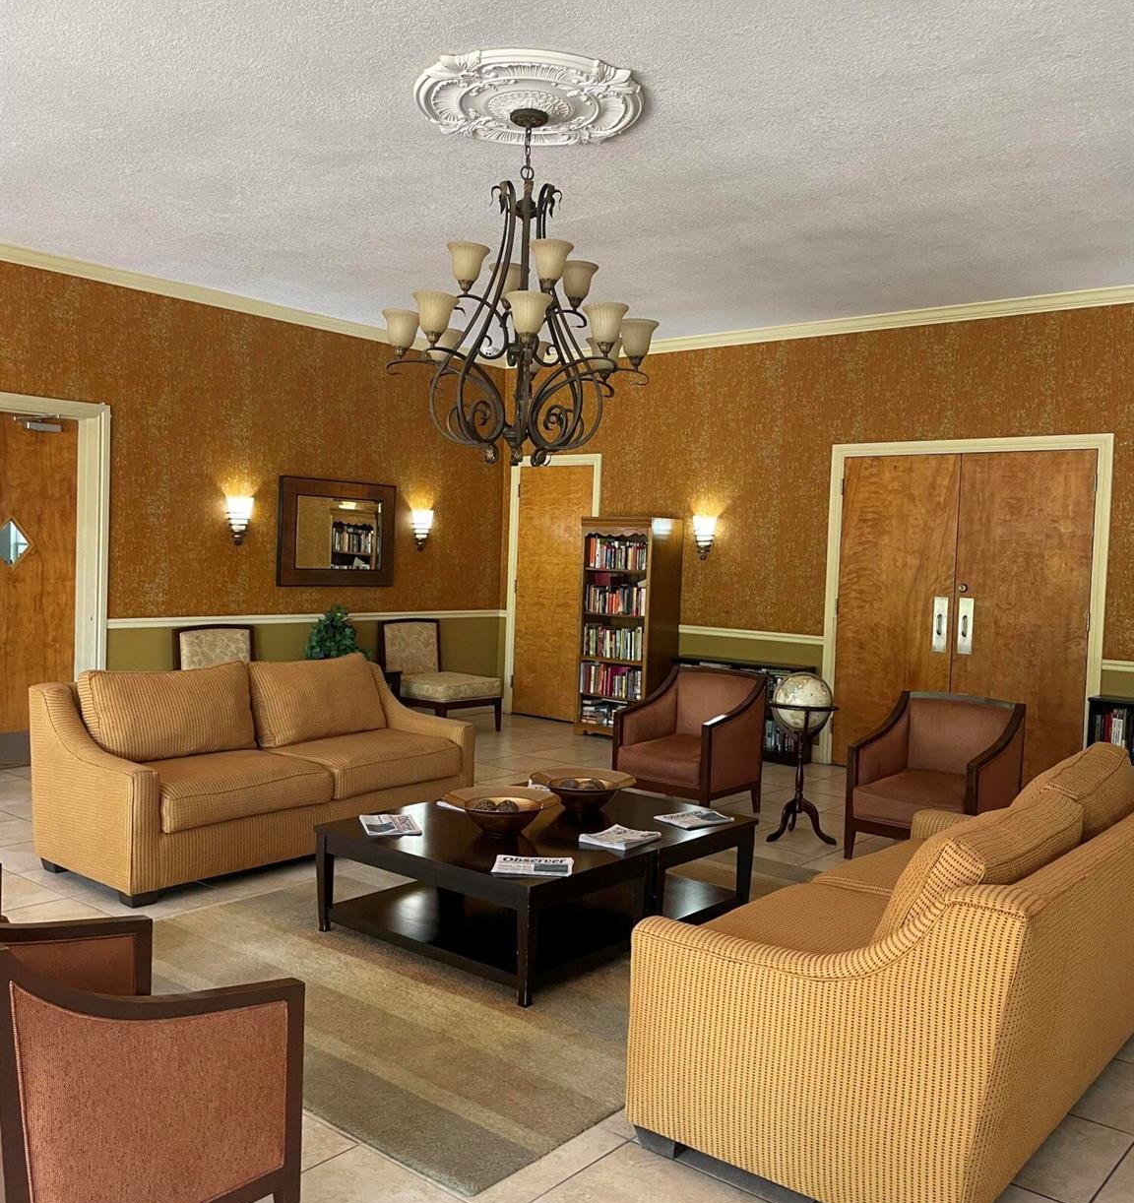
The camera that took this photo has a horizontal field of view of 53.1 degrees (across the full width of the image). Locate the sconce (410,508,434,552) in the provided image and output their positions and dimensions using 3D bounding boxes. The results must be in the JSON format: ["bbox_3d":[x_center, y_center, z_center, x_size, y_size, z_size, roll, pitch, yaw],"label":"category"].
[{"bbox_3d":[-1.235,-0.619,9.899,0.118,0.365,0.219,4,3,40],"label":"sconce"}]

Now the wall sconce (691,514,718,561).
[{"bbox_3d":[1.099,-0.525,9.325,0.219,0.365,0.118,4,3,40],"label":"wall sconce"}]

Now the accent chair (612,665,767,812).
[{"bbox_3d":[0.731,0.843,6.741,0.633,0.853,0.707,3,3,34],"label":"accent chair"}]

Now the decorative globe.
[{"bbox_3d":[1.297,0.553,6.233,0.338,0.338,0.338,3,3,34],"label":"decorative globe"}]

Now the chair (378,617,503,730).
[{"bbox_3d":[-1.034,0.604,9.287,0.784,0.897,0.675,4,3,40],"label":"chair"}]

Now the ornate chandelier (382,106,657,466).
[{"bbox_3d":[-0.171,-1.225,4.463,1.080,1.362,1.080,2,2,0],"label":"ornate chandelier"}]

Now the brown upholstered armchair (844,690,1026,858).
[{"bbox_3d":[1.840,0.900,5.676,0.658,0.805,0.652,4,3,40],"label":"brown upholstered armchair"}]

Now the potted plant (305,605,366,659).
[{"bbox_3d":[-1.726,0.280,8.622,0.459,0.548,0.459,4,3,40],"label":"potted plant"}]

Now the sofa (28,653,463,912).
[{"bbox_3d":[-1.492,0.779,5.717,0.917,0.912,2.010,4,3,39],"label":"sofa"}]

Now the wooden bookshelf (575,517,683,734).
[{"bbox_3d":[0.497,0.220,9.238,0.688,1.772,0.422,4,3,40],"label":"wooden bookshelf"}]

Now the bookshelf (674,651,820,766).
[{"bbox_3d":[1.333,0.810,8.629,1.125,0.703,0.281,4,3,40],"label":"bookshelf"}]

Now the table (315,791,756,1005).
[{"bbox_3d":[-0.087,1.118,4.694,1.131,0.411,1.493,4,3,40],"label":"table"}]

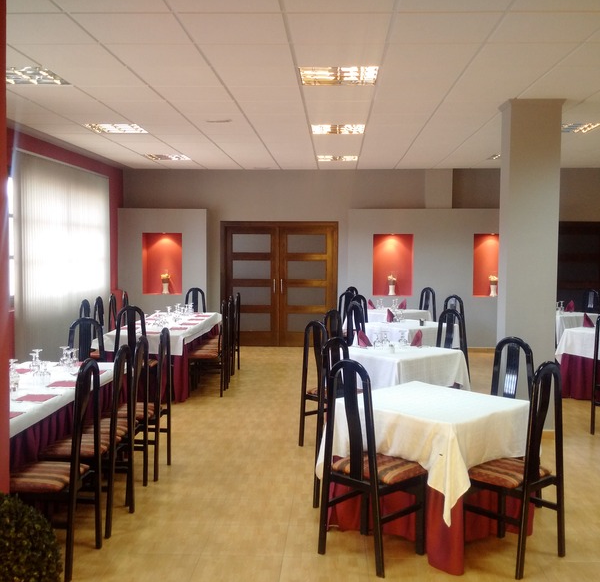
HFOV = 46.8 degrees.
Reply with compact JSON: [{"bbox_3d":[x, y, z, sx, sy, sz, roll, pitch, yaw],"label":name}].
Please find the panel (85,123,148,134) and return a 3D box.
[{"bbox_3d":[-2.051,-1.826,7.772,0.605,0.060,0.580,1,3,3],"label":"panel"}]

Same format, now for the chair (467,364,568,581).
[{"bbox_3d":[1.093,0.863,3.609,0.425,1.040,0.430,-2,4,-42],"label":"chair"}]

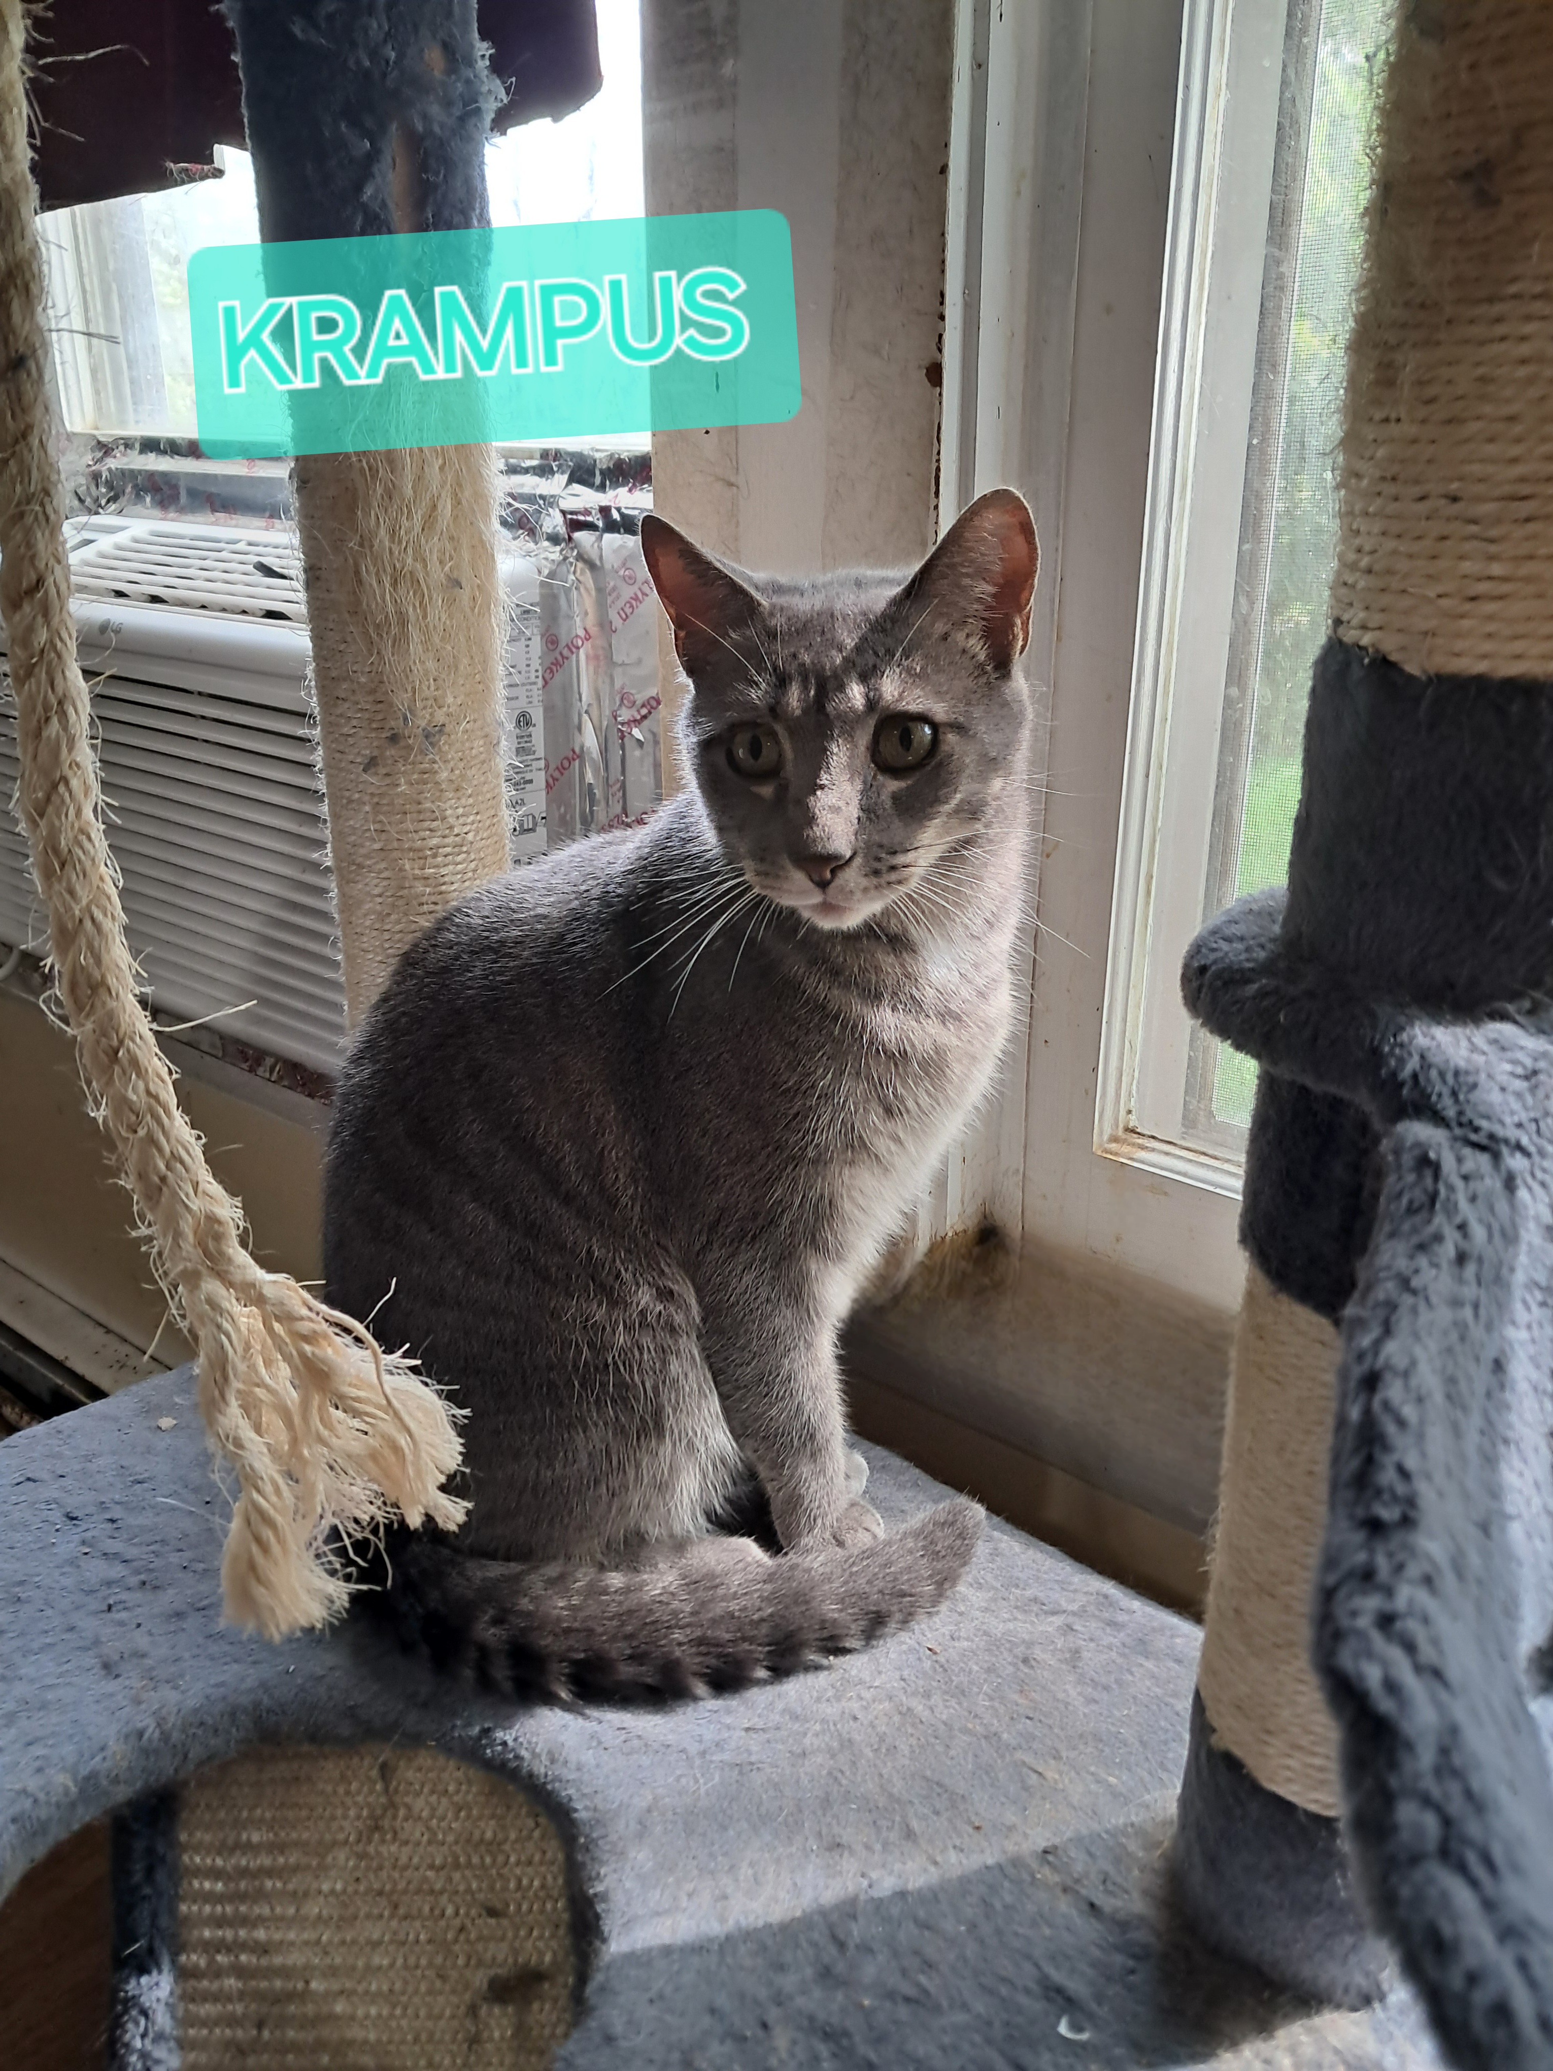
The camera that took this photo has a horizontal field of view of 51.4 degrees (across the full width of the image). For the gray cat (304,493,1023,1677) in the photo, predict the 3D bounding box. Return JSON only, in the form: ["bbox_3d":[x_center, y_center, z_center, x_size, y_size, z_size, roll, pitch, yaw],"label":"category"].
[{"bbox_3d":[-0.043,0.013,0.548,0.250,0.375,0.185,4,21,11],"label":"gray cat"}]

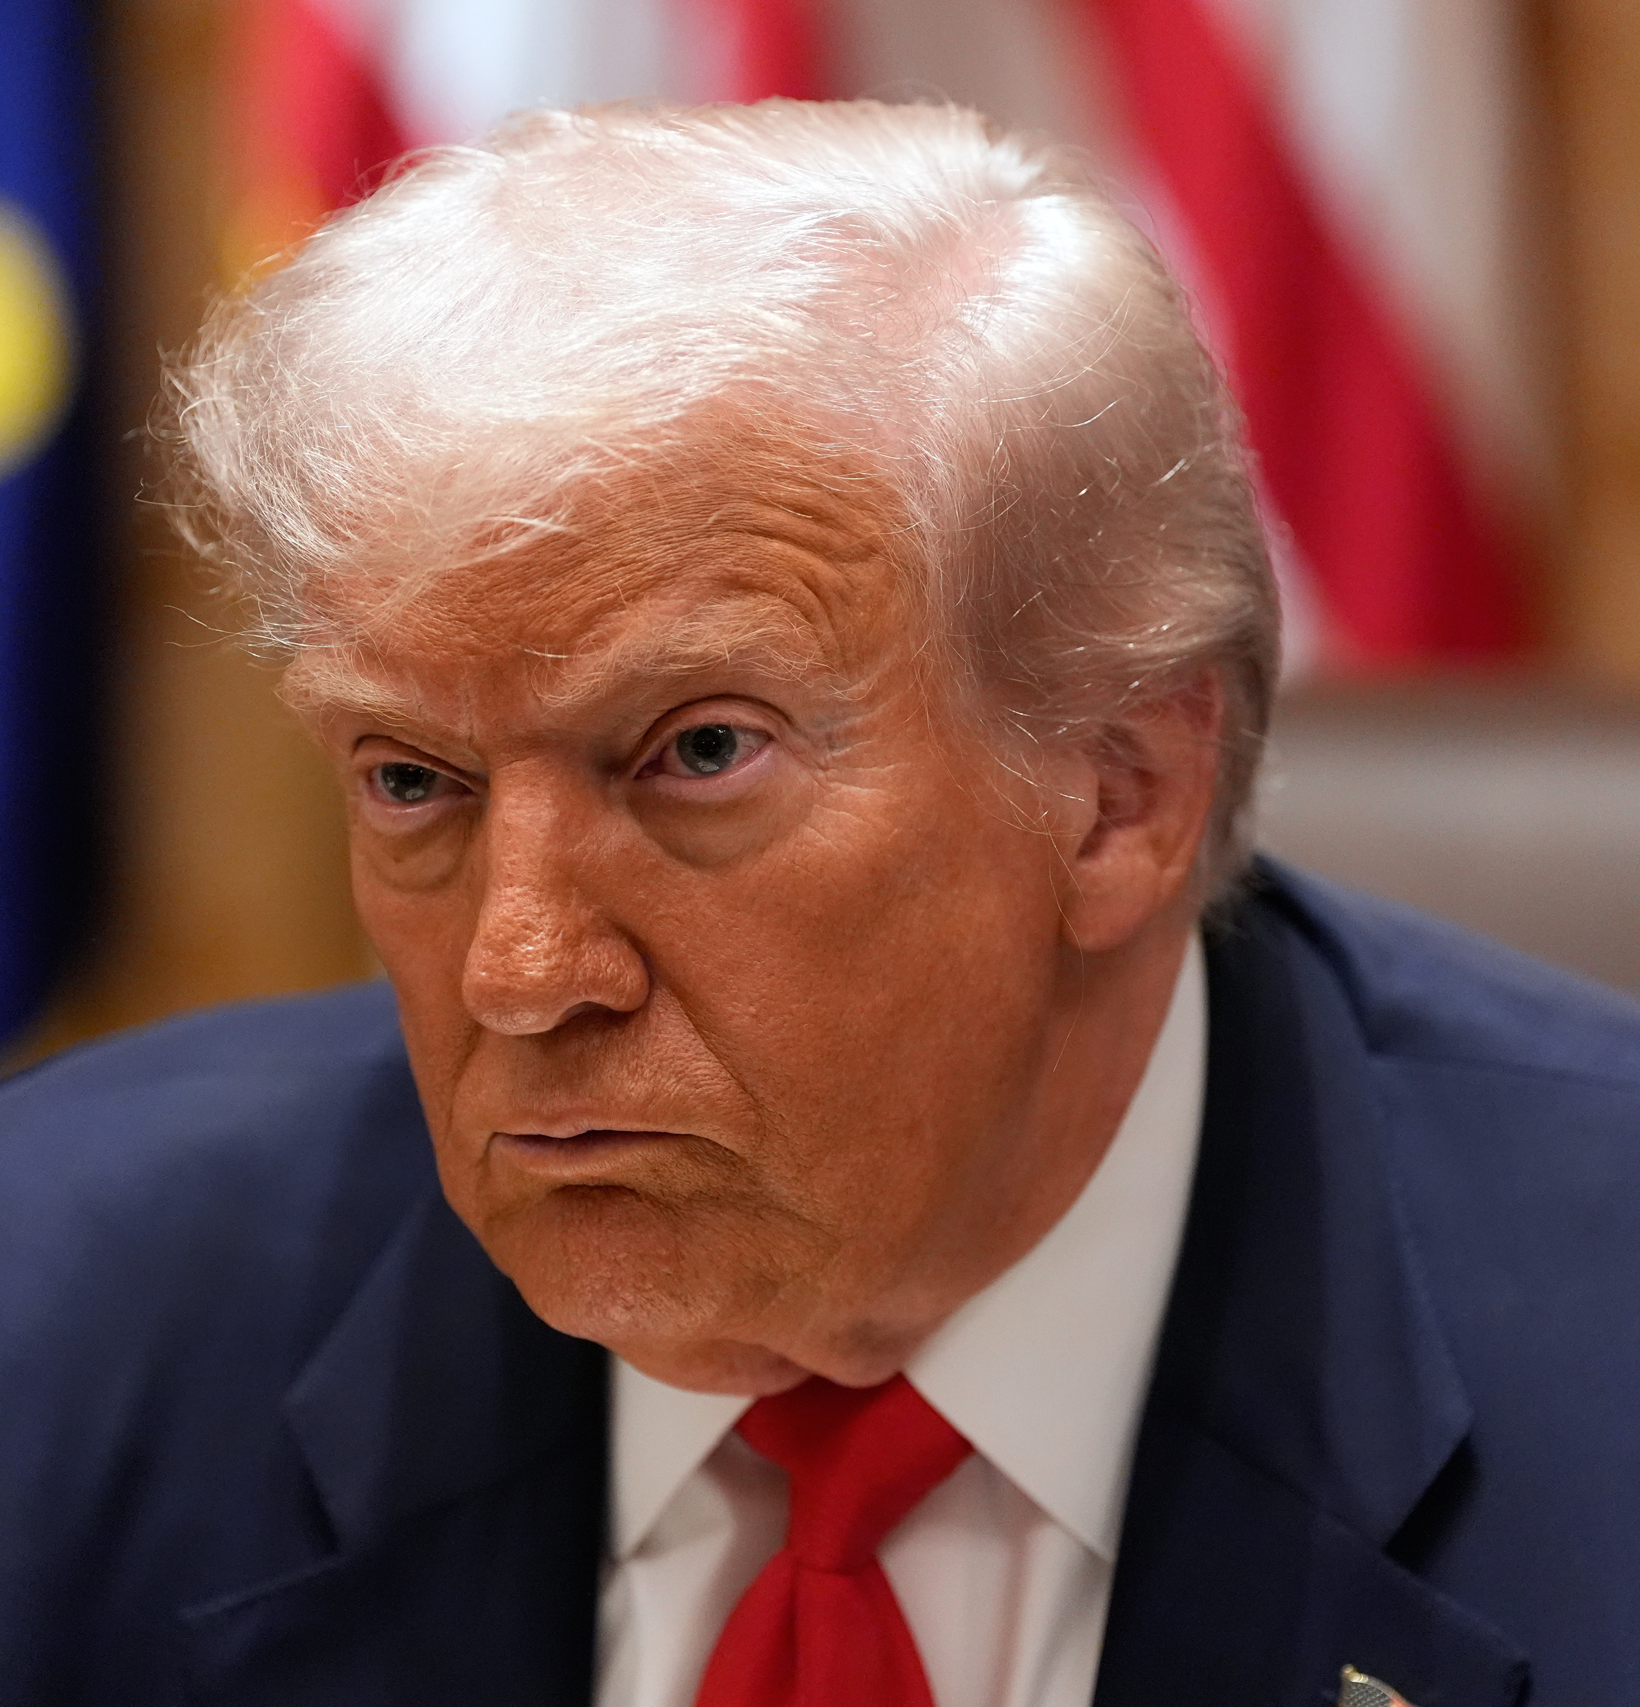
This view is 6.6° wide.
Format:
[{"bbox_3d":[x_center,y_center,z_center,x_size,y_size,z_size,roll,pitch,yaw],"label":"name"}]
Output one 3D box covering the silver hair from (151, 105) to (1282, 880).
[{"bbox_3d":[-0.024,-0.072,2.941,0.198,0.178,0.245,-6,3,27],"label":"silver hair"}]

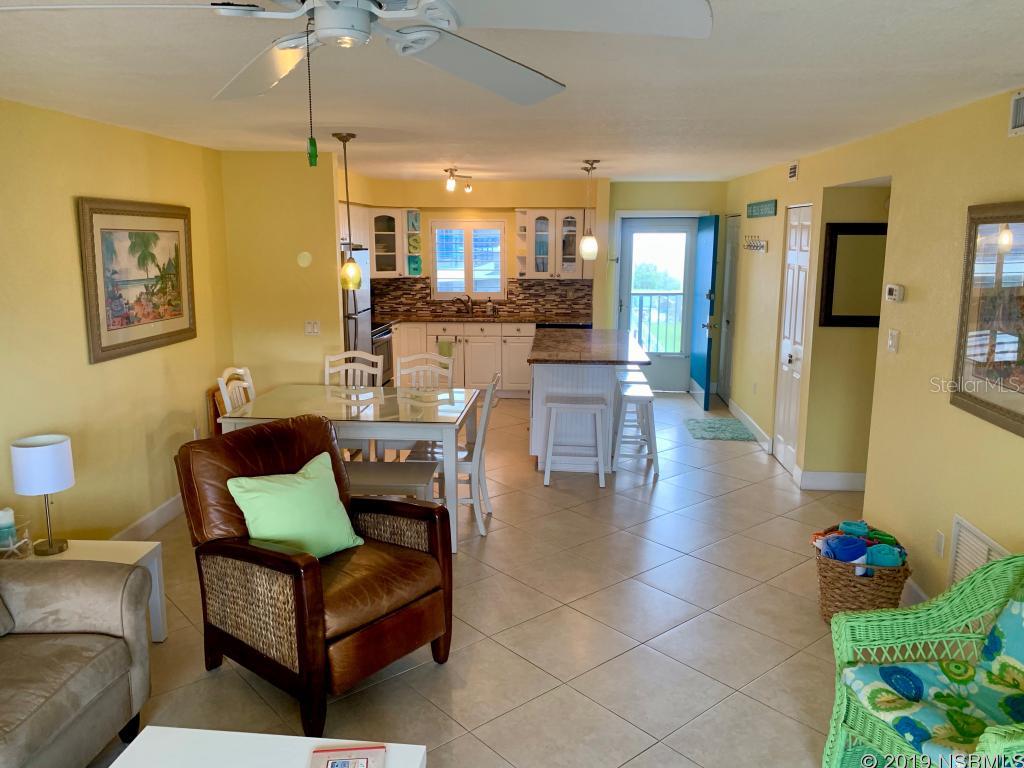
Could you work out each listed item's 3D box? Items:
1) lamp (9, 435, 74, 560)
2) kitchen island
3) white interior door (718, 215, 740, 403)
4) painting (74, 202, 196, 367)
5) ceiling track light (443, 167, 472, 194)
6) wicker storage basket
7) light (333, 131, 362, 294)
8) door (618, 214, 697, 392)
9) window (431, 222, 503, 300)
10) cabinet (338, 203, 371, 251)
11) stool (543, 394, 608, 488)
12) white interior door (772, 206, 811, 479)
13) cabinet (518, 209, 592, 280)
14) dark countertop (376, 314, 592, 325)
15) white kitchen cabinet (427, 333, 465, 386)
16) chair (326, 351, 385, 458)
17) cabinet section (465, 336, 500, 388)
[{"bbox_3d":[-2.013,0.480,3.313,0.225,0.493,0.225,1,11,4],"label":"lamp"},{"bbox_3d":[0.645,0.085,6.848,0.925,0.909,2.106,1,11,4],"label":"kitchen island"},{"bbox_3d":[2.430,-0.807,8.558,0.040,2.040,0.700,1,11,5],"label":"white interior door"},{"bbox_3d":[-2.203,-0.639,4.598,0.039,0.868,1.196,1,11,4],"label":"painting"},{"bbox_3d":[-0.512,-1.905,7.219,0.280,0.250,0.280,1,11,5],"label":"ceiling track light"},{"bbox_3d":[1.667,0.919,3.651,0.410,0.320,0.380,6,12,28],"label":"wicker storage basket"},{"bbox_3d":[-1.008,-1.051,4.738,0.150,0.944,0.150,1,11,4],"label":"light"},{"bbox_3d":[1.713,-0.915,9.070,0.882,2.063,0.071,1,11,4],"label":"door"},{"bbox_3d":[-0.520,-1.478,9.192,0.878,0.930,0.089,1,11,4],"label":"window"},{"bbox_3d":[-1.774,-1.603,7.810,0.360,0.430,1.100,1,11,5],"label":"cabinet"},{"bbox_3d":[0.482,0.423,5.792,0.460,0.630,0.340,1,11,5],"label":"stool"},{"bbox_3d":[2.225,-0.345,6.099,0.040,2.040,0.610,1,11,5],"label":"white interior door"},{"bbox_3d":[0.510,-1.577,8.706,0.850,0.765,0.340,1,10,4],"label":"cabinet"},{"bbox_3d":[-0.392,-0.754,8.977,2.640,0.040,0.630,1,11,5],"label":"dark countertop"},{"bbox_3d":[-0.722,-0.312,8.852,0.430,0.600,0.580,1,10,4],"label":"white kitchen cabinet"},{"bbox_3d":[-1.165,0.293,5.451,0.450,0.995,0.550,1,11,5],"label":"chair"},{"bbox_3d":[-0.300,-0.279,8.719,0.410,0.605,0.500,1,10,4],"label":"cabinet section"}]

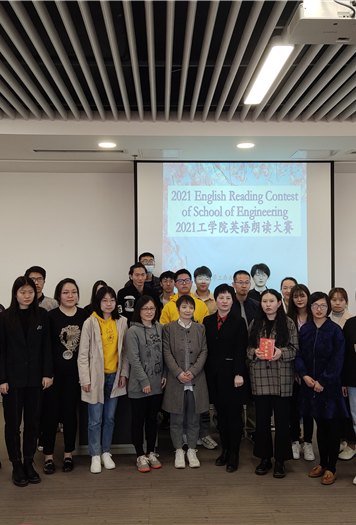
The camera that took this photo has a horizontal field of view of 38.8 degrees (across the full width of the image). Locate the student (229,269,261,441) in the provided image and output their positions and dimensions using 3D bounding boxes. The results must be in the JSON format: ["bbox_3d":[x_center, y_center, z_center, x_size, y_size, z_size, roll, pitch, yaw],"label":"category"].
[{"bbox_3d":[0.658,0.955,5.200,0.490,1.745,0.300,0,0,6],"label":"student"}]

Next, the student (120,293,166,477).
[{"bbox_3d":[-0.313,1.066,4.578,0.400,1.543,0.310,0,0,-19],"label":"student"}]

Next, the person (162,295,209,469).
[{"bbox_3d":[0.068,1.058,4.600,0.410,1.534,0.290,0,0,-2],"label":"person"}]

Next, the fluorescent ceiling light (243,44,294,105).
[{"bbox_3d":[0.665,-1.416,3.818,0.150,0.070,1.184,0,0,-2],"label":"fluorescent ceiling light"}]

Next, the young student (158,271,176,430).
[{"bbox_3d":[-0.109,0.989,5.772,0.470,1.784,0.290,0,0,-4],"label":"young student"}]

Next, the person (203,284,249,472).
[{"bbox_3d":[0.434,1.017,4.565,0.430,1.636,0.320,0,0,13],"label":"person"}]

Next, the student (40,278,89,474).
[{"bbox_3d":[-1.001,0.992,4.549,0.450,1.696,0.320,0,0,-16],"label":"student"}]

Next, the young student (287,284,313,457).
[{"bbox_3d":[1.175,1.015,4.770,0.430,1.614,0.290,0,0,10],"label":"young student"}]

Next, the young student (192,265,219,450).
[{"bbox_3d":[0.252,0.935,5.123,0.490,1.810,0.330,0,0,0],"label":"young student"}]

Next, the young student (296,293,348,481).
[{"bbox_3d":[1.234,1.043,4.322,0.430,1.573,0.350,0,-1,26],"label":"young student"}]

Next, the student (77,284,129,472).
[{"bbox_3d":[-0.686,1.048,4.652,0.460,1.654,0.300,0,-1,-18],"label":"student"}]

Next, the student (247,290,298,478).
[{"bbox_3d":[0.841,1.038,4.467,0.450,1.589,0.360,0,0,16],"label":"student"}]

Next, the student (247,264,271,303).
[{"bbox_3d":[0.911,0.931,5.542,0.470,1.830,0.290,0,-1,6],"label":"student"}]

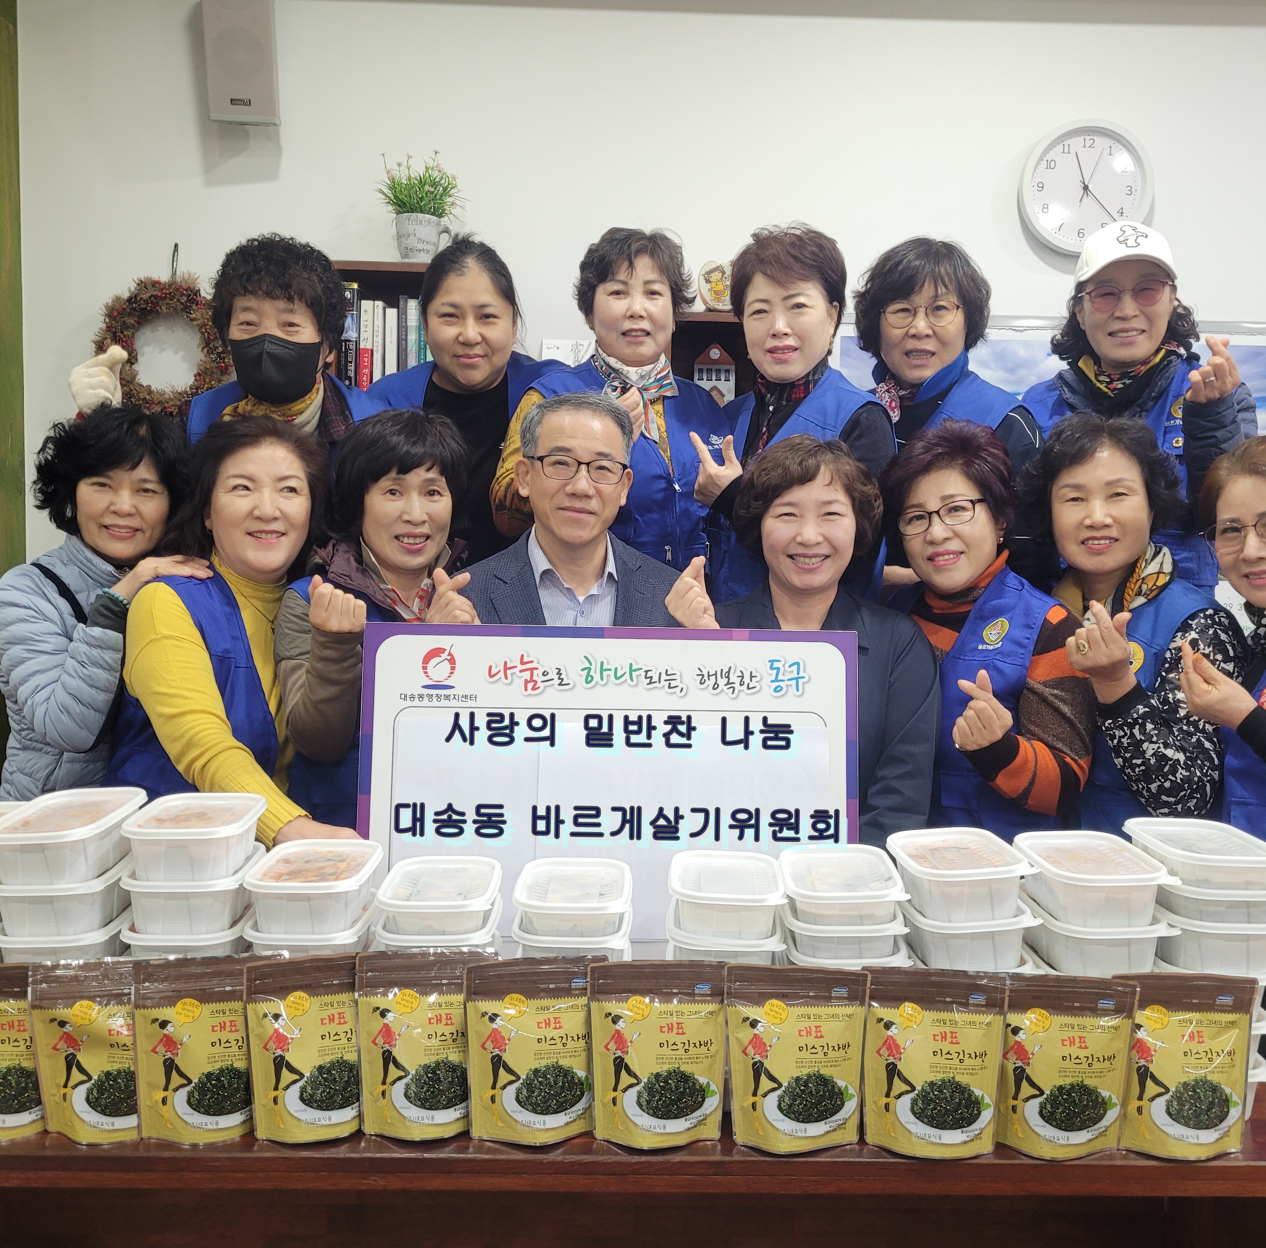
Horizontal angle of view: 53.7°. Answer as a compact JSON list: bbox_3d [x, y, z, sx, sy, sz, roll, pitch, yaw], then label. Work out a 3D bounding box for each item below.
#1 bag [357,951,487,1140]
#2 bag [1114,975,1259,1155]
[{"bbox_3d":[-0.213,0.429,1.284,0.138,0.186,0.045,1,4,-4],"label":"bag"},{"bbox_3d":[0.557,0.444,1.266,0.142,0.177,0.050,1,0,1],"label":"bag"}]

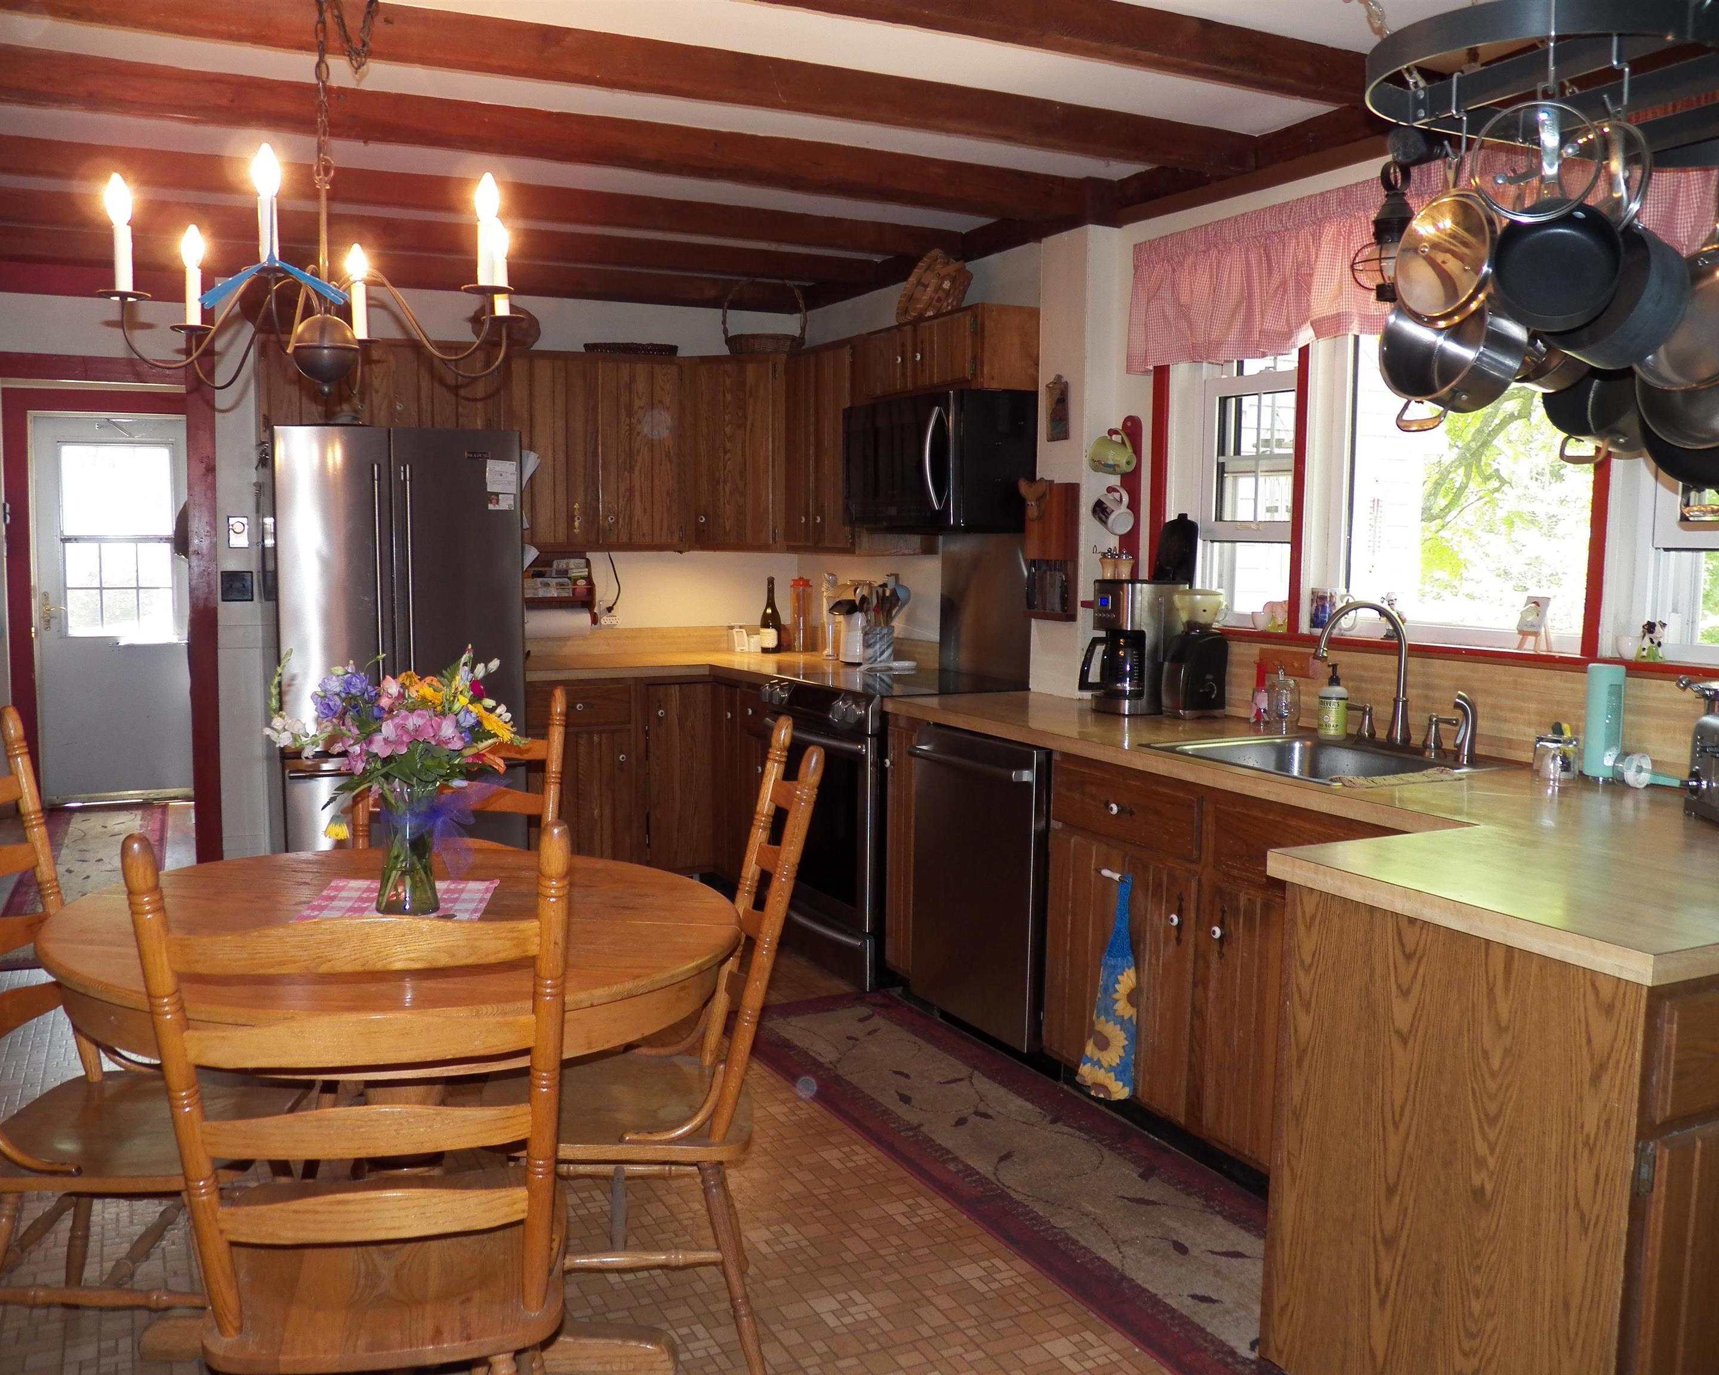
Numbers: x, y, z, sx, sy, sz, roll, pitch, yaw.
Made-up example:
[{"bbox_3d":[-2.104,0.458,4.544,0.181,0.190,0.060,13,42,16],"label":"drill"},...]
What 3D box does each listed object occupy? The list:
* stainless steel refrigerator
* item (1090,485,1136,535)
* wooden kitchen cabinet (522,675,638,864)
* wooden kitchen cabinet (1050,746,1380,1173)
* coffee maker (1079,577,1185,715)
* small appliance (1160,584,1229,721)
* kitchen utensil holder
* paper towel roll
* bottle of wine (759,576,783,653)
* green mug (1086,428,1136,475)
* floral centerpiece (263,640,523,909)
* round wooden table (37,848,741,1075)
[{"bbox_3d":[-1.583,0.001,4.977,0.754,1.695,0.769,-3,7,-27],"label":"stainless steel refrigerator"},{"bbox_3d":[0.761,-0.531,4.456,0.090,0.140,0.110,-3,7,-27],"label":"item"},{"bbox_3d":[-1.085,0.368,5.367,0.395,0.845,0.607,-3,7,-27],"label":"wooden kitchen cabinet"},{"bbox_3d":[0.965,0.594,3.277,0.597,0.835,1.118,-3,7,-27],"label":"wooden kitchen cabinet"},{"bbox_3d":[0.752,-0.111,4.165,0.275,0.362,0.195,-3,7,-27],"label":"coffee maker"},{"bbox_3d":[0.934,-0.093,4.097,0.160,0.345,0.125,-3,7,-27],"label":"small appliance"},{"bbox_3d":[0.074,-0.159,5.535,0.112,0.155,0.112,0,6,0],"label":"kitchen utensil holder"},{"bbox_3d":[-1.187,-0.253,5.788,0.280,0.120,0.120,-3,7,-27],"label":"paper towel roll"},{"bbox_3d":[-0.356,-0.297,6.061,0.080,0.310,0.080,-3,7,-27],"label":"bottle of wine"},{"bbox_3d":[0.711,-0.668,4.194,0.105,0.126,0.101,-3,7,-27],"label":"green mug"},{"bbox_3d":[-0.835,0.156,2.677,0.440,0.465,0.400,-2,7,-17],"label":"floral centerpiece"},{"bbox_3d":[-0.755,0.742,2.453,1.081,0.750,1.081,0,6,0],"label":"round wooden table"}]

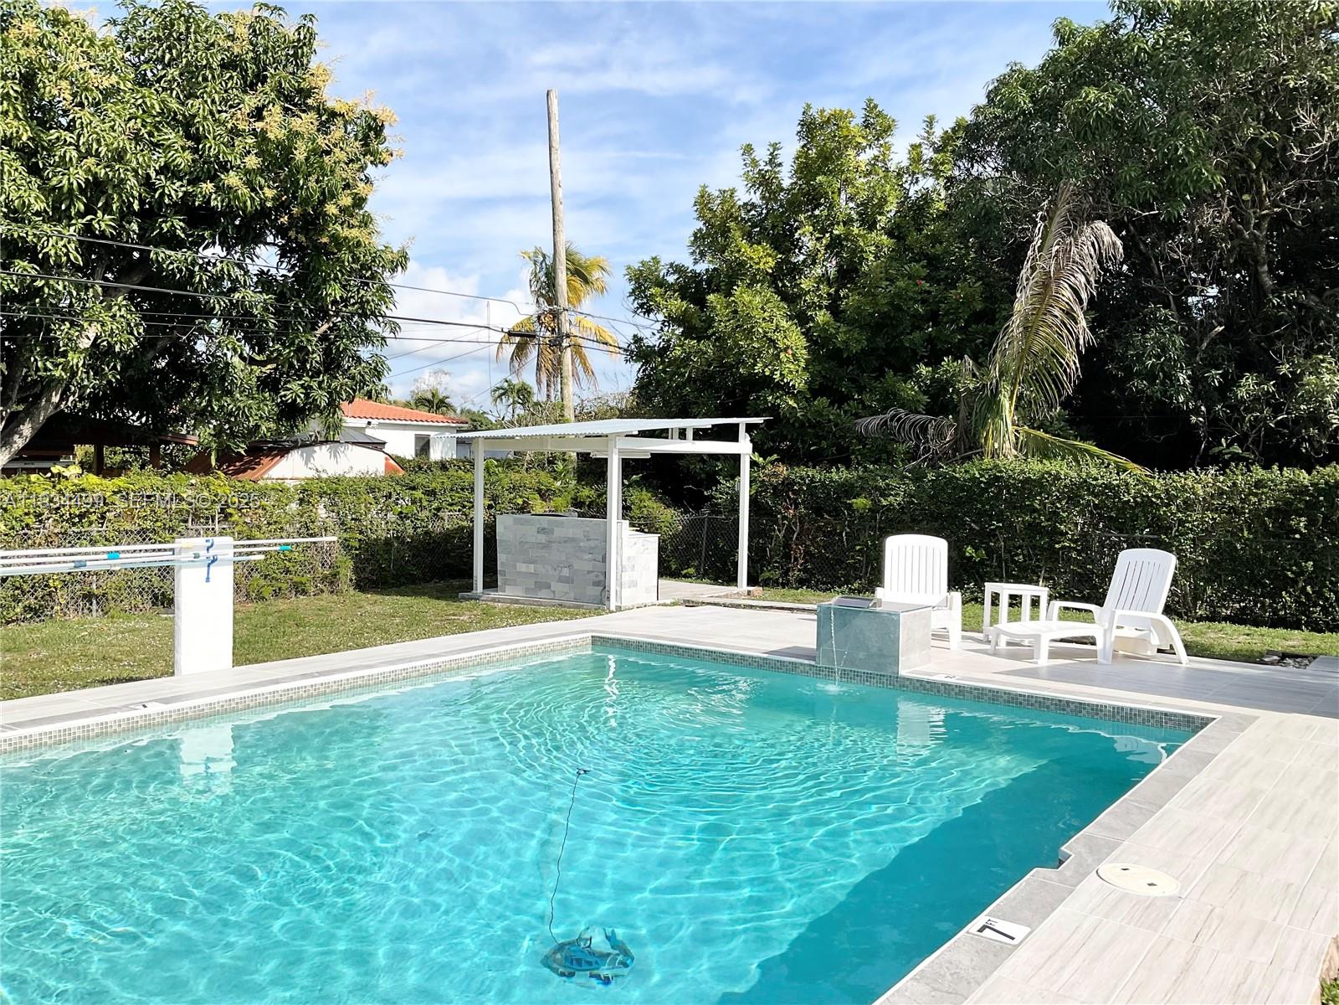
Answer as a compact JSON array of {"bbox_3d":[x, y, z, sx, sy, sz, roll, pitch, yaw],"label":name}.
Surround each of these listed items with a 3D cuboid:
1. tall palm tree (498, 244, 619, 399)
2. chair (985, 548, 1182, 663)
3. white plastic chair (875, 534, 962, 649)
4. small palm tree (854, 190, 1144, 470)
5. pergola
[{"bbox_3d":[-3.620,-3.912,36.898,4.100,9.000,4.100,1,1,0],"label":"tall palm tree"},{"bbox_3d":[3.437,0.825,9.182,1.400,0.890,0.720,0,2,-20],"label":"chair"},{"bbox_3d":[2.189,0.783,9.933,0.720,0.900,0.850,1,2,14],"label":"white plastic chair"},{"bbox_3d":[4.044,-1.187,13.969,3.200,5.000,2.900,1,1,0],"label":"small palm tree"},{"bbox_3d":[-0.725,0.031,15.328,2.850,2.450,3.500,2,2,37],"label":"pergola"}]

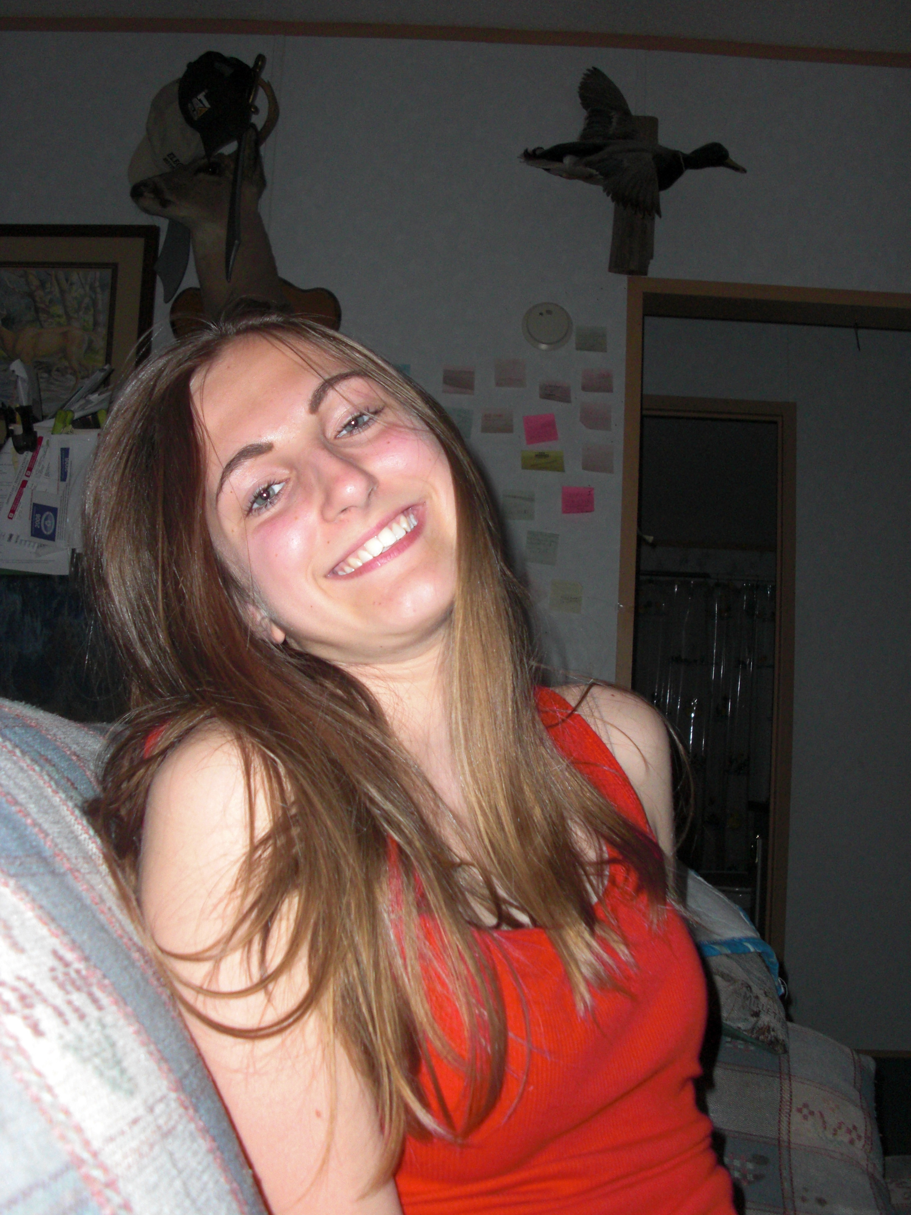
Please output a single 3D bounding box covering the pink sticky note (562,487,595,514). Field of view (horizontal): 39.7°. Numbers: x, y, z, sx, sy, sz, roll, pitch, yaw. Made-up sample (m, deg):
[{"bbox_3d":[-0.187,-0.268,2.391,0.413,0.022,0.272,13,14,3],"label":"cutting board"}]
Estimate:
[{"bbox_3d":[0.290,-0.254,2.986,0.076,0.067,0.005,3,-5,0],"label":"pink sticky note"}]

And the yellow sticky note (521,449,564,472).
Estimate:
[{"bbox_3d":[0.211,-0.353,3.041,0.103,0.057,0.014,3,-6,1],"label":"yellow sticky note"}]

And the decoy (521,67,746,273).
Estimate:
[{"bbox_3d":[0.414,-1.040,2.933,0.523,0.467,0.260,3,-5,0],"label":"decoy"}]

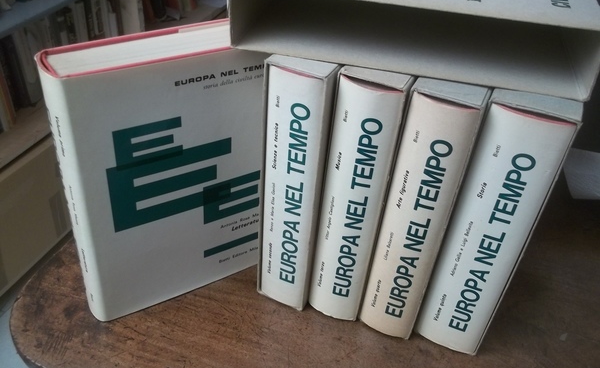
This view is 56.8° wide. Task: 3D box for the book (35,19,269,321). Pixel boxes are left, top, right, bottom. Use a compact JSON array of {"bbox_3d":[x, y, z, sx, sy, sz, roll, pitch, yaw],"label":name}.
[{"bbox_3d":[-0.094,-0.003,0.439,0.170,0.240,0.036,-18,48,-27],"label":"book"}]

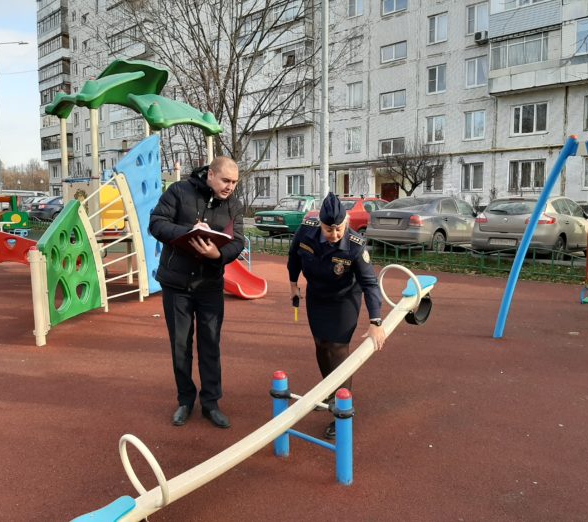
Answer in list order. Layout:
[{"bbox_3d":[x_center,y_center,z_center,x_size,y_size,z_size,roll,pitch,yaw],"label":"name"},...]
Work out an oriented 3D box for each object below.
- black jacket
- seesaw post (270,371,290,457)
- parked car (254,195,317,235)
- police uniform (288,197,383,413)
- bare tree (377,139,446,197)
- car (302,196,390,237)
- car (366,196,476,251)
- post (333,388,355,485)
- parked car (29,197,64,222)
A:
[{"bbox_3d":[-0.632,-0.214,3.390,0.600,0.770,0.440,-3,7,-28],"label":"black jacket"},{"bbox_3d":[-0.079,0.887,3.040,0.105,0.500,0.105,0,6,0],"label":"seesaw post"},{"bbox_3d":[0.454,-1.631,19.372,1.620,1.440,4.080,5,8,39],"label":"parked car"},{"bbox_3d":[0.275,0.319,3.474,0.640,1.540,0.600,0,6,-3],"label":"police uniform"},{"bbox_3d":[5.900,-3.818,25.739,3.000,4.200,3.000,6,9,44],"label":"bare tree"},{"bbox_3d":[2.279,-1.358,17.308,1.670,1.440,4.250,6,8,43],"label":"car"},{"bbox_3d":[3.909,-1.039,14.501,4.380,1.470,1.720,-6,9,-45],"label":"car"},{"bbox_3d":[0.259,0.922,2.740,0.105,0.510,0.105,0,6,0],"label":"post"},{"bbox_3d":[-12.475,-2.930,29.946,1.780,1.470,4.500,4,7,33],"label":"parked car"}]

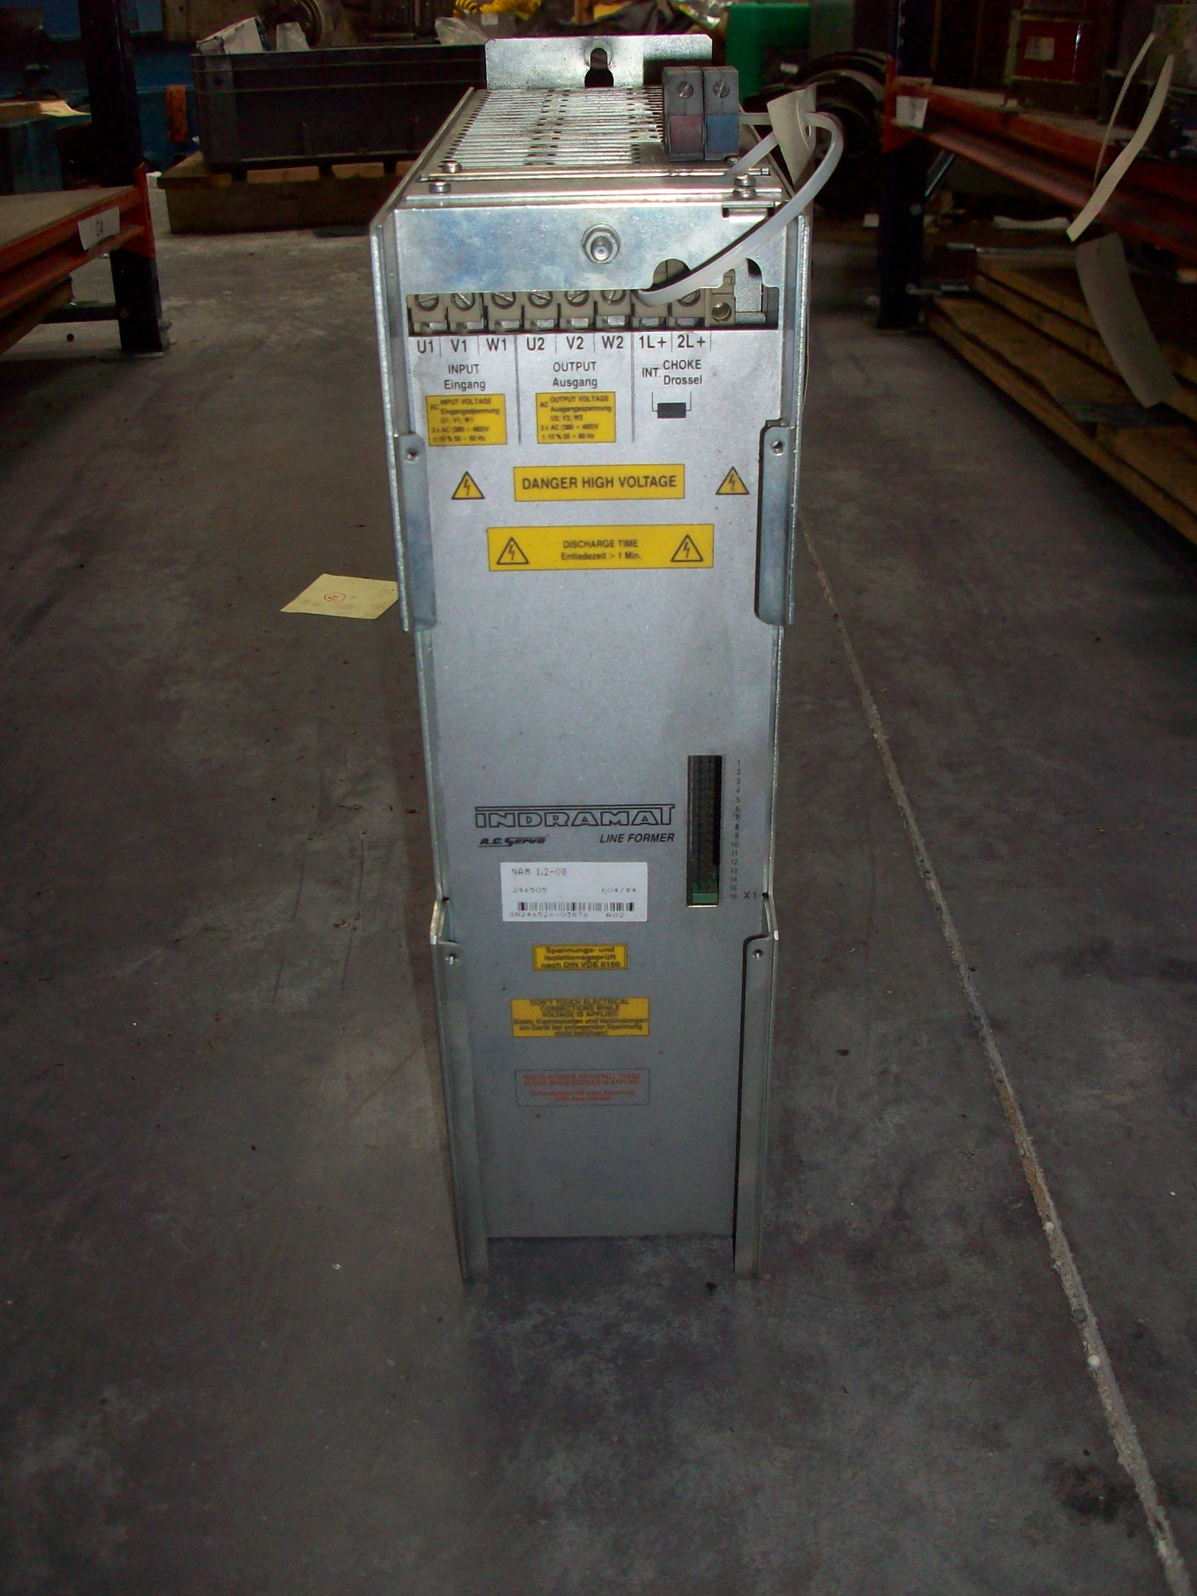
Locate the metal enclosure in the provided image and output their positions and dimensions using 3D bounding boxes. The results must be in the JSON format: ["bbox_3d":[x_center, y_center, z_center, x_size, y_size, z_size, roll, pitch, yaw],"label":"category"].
[{"bbox_3d":[0.002,-0.074,0.627,0.111,0.396,0.328,-1,30,1],"label":"metal enclosure"}]

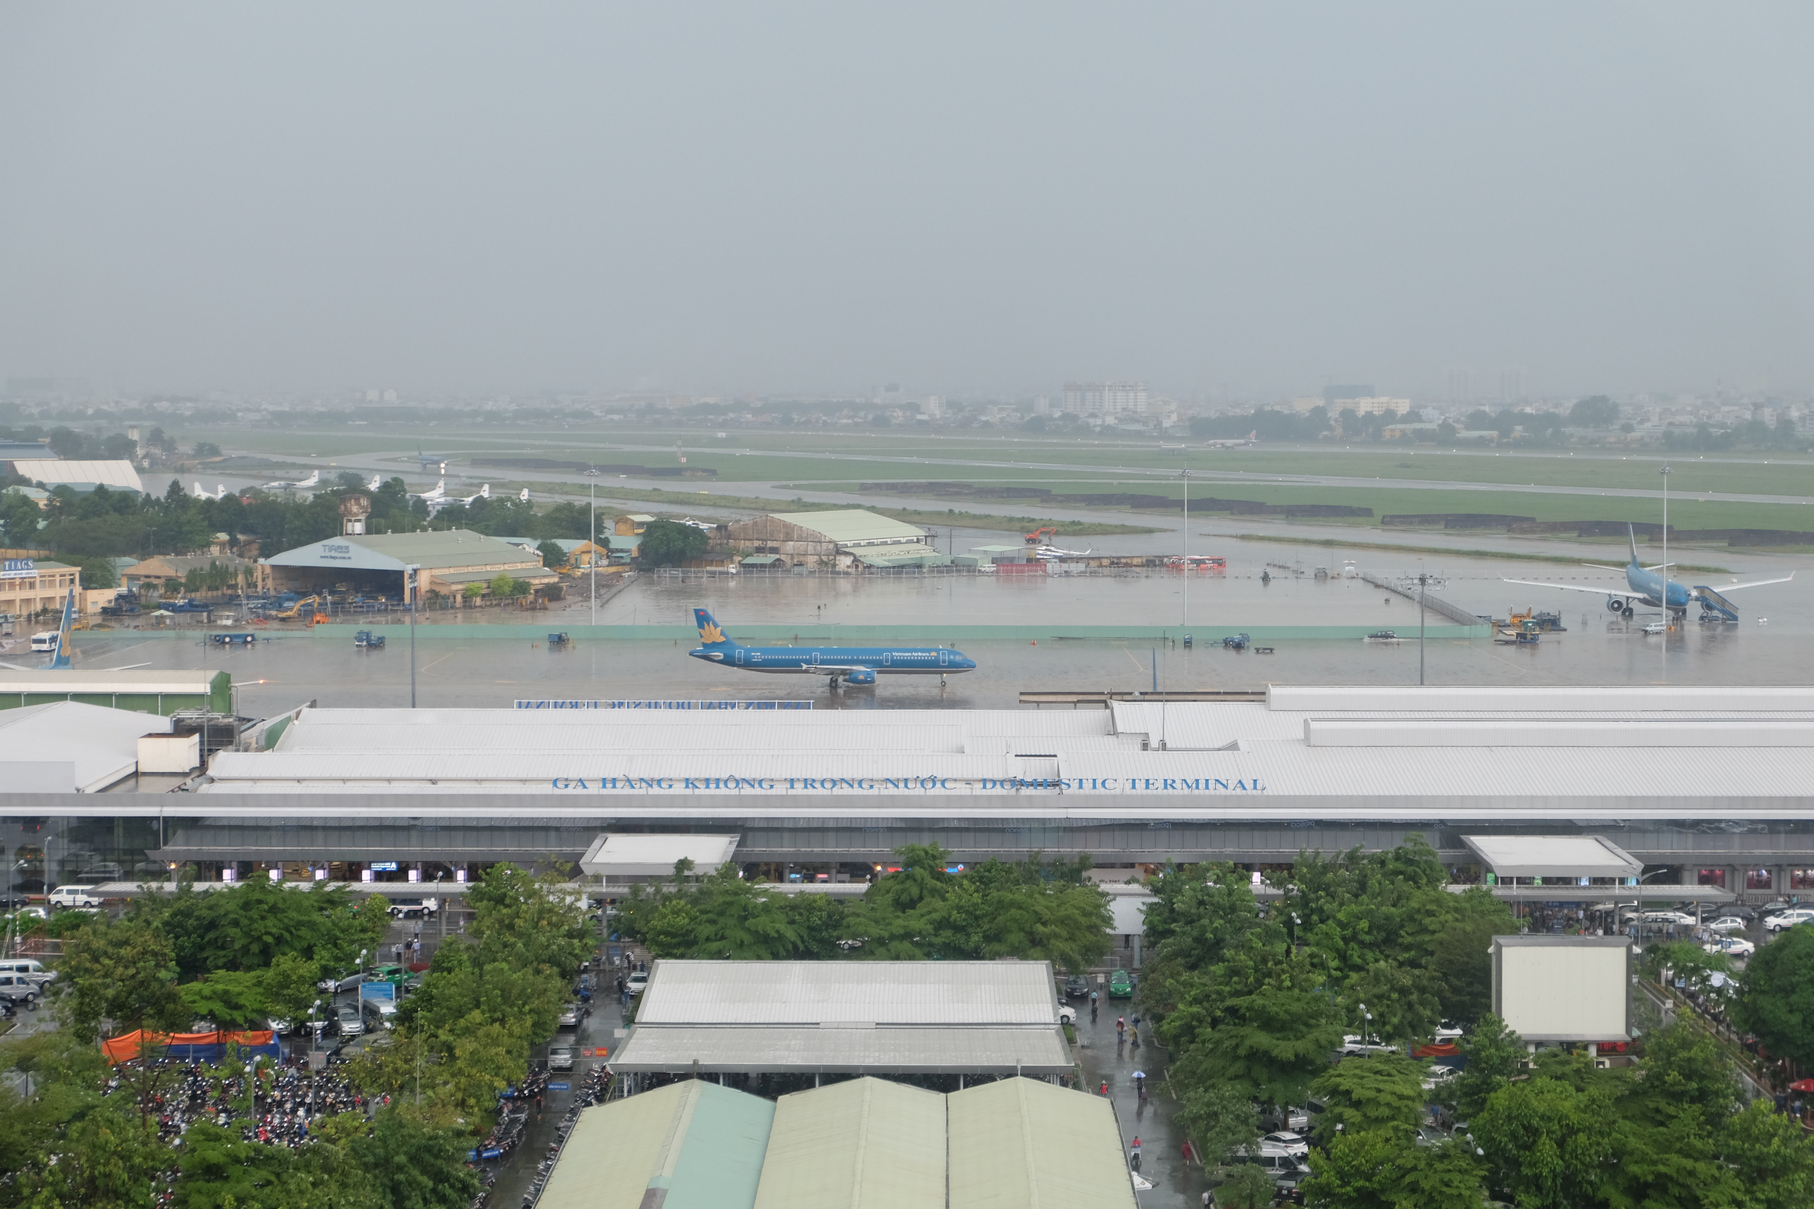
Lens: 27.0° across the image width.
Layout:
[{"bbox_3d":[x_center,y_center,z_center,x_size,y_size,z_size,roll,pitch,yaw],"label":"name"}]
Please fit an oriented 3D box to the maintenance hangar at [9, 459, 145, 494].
[{"bbox_3d":[-309.269,-45.234,1399.411,42.500,16.000,48.000,-1,4,-23],"label":"maintenance hangar"}]

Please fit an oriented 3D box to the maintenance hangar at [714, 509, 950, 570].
[{"bbox_3d":[-21.462,-16.287,944.569,43.000,13.400,44.500,2,4,30],"label":"maintenance hangar"}]

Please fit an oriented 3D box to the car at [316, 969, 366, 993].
[{"bbox_3d":[-44.059,29.216,293.973,1.740,1.500,4.450,2,4,27],"label":"car"}]

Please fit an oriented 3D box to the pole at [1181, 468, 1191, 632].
[{"bbox_3d":[51.343,-9.783,695.793,2.200,30.600,2.200,0,3,0],"label":"pole"}]

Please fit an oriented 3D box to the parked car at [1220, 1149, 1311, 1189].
[{"bbox_3d":[21.117,33.126,223.054,5.600,2.300,2.020,0,3,1],"label":"parked car"}]

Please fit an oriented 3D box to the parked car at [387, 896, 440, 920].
[{"bbox_3d":[-43.803,26.590,335.208,4.580,1.740,1.770,0,3,0],"label":"parked car"}]

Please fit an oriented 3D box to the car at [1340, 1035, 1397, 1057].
[{"bbox_3d":[32.420,30.971,265.102,4.650,1.500,1.800,0,3,5],"label":"car"}]

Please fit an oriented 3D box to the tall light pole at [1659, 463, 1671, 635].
[{"bbox_3d":[141.095,-10.450,703.480,2.300,31.000,2.300,0,3,0],"label":"tall light pole"}]

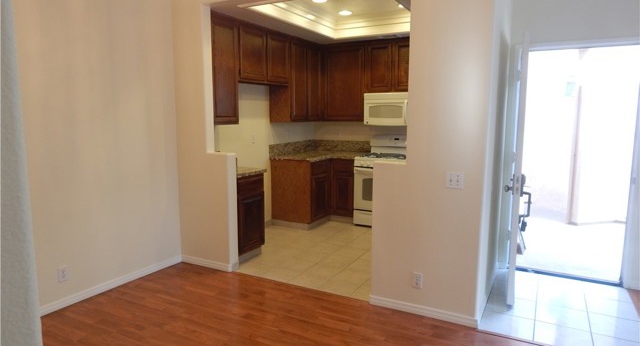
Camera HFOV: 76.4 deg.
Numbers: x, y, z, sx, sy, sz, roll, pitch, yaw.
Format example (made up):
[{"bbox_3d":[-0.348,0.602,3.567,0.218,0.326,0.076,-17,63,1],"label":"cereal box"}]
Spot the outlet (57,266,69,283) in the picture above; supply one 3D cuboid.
[{"bbox_3d":[-1.915,0.753,3.036,0.008,0.115,0.070,4,9,29],"label":"outlet"}]

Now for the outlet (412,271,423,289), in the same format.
[{"bbox_3d":[0.699,0.773,2.913,0.070,0.115,0.008,4,9,29],"label":"outlet"}]

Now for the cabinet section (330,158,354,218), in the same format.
[{"bbox_3d":[0.443,0.182,5.736,0.336,0.783,0.580,4,9,28],"label":"cabinet section"}]

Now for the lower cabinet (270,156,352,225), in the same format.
[{"bbox_3d":[0.052,0.192,5.643,0.973,0.818,1.118,4,9,29],"label":"lower cabinet"}]

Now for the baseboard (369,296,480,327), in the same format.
[{"bbox_3d":[0.726,0.991,2.923,0.781,0.076,0.014,4,9,29],"label":"baseboard"}]

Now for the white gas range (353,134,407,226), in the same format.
[{"bbox_3d":[0.928,0.101,5.401,0.762,1.177,0.656,4,9,29],"label":"white gas range"}]

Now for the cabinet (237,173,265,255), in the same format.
[{"bbox_3d":[-0.949,0.388,4.188,0.642,0.804,0.458,4,9,29],"label":"cabinet"}]

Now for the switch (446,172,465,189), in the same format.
[{"bbox_3d":[0.899,0.051,2.700,0.116,0.115,0.010,4,9,29],"label":"switch"}]

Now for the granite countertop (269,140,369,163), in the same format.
[{"bbox_3d":[0.040,-0.304,5.574,0.987,0.204,1.149,4,9,29],"label":"granite countertop"}]

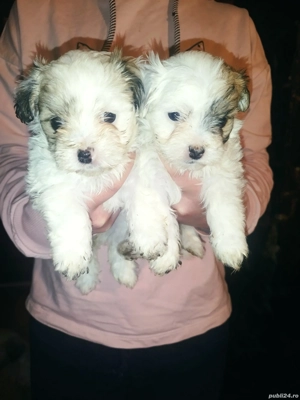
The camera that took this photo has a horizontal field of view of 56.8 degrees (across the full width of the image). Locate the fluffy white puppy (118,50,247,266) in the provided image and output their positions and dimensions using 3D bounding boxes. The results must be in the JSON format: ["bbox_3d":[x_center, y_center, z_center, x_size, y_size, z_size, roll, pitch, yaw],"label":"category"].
[{"bbox_3d":[0.055,-0.054,0.410,0.180,0.290,0.180,0,10,-3],"label":"fluffy white puppy"}]

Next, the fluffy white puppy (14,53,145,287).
[{"bbox_3d":[-0.103,-0.045,0.410,0.180,0.315,0.180,0,10,0],"label":"fluffy white puppy"}]

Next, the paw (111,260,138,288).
[{"bbox_3d":[-0.040,0.116,0.430,0.041,0.043,0.045,0,10,-3],"label":"paw"}]

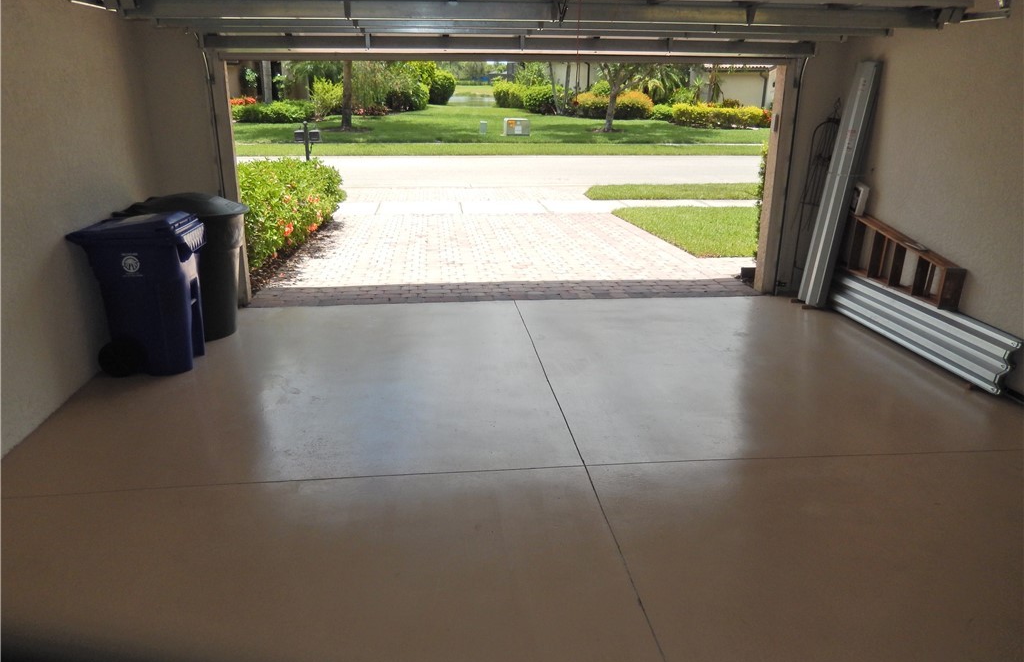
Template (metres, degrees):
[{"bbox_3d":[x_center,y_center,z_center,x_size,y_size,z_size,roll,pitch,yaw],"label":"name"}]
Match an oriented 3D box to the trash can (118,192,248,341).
[{"bbox_3d":[-2.549,-0.519,5.893,0.780,1.070,0.620,-1,19,-4],"label":"trash can"}]

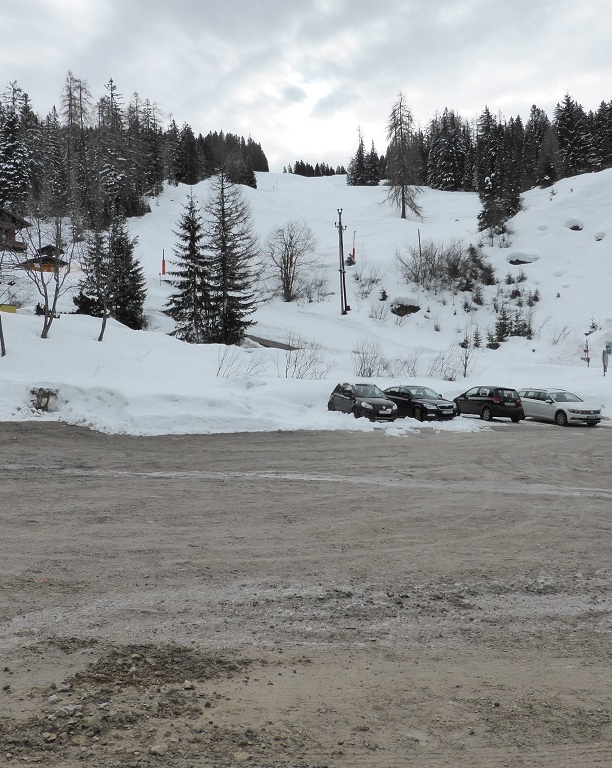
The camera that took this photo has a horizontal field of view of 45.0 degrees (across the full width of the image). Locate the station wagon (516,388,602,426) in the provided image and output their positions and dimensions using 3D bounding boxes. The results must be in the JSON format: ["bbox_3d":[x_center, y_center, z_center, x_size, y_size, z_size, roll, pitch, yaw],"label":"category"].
[{"bbox_3d":[10.880,1.020,32.700,1.830,1.500,4.770,0,1,-26],"label":"station wagon"}]

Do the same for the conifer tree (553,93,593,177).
[{"bbox_3d":[50.453,-46.686,140.000,6.500,17.000,6.500,0,1,0],"label":"conifer tree"}]

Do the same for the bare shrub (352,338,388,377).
[{"bbox_3d":[3.576,-1.469,41.000,1.900,2.100,1.900,0,1,0],"label":"bare shrub"}]

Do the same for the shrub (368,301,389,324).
[{"bbox_3d":[5.980,-5.898,61.000,1.650,1.950,1.500,-1,0,0],"label":"shrub"}]

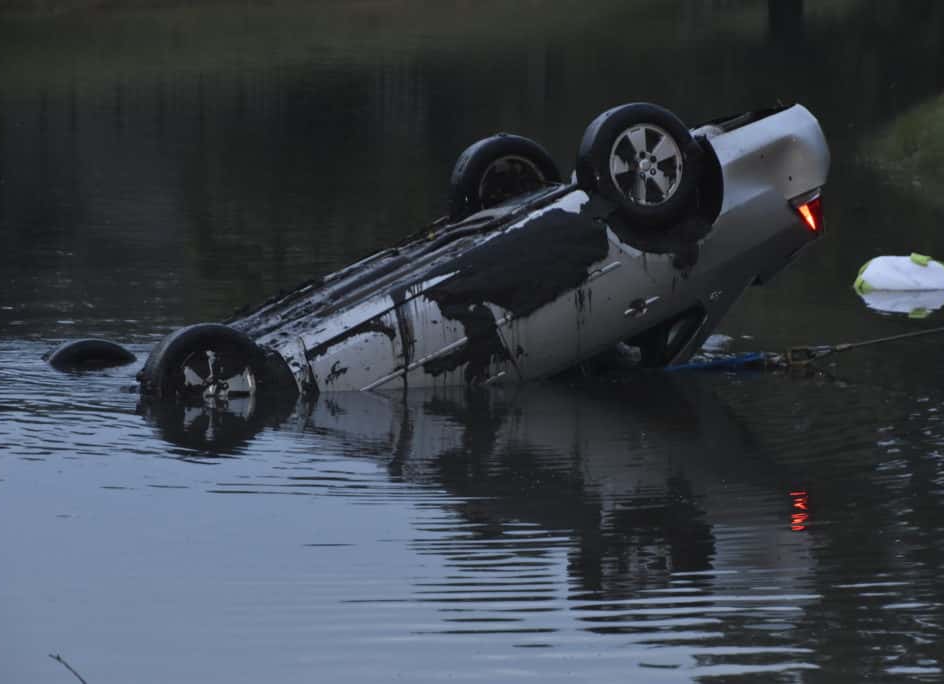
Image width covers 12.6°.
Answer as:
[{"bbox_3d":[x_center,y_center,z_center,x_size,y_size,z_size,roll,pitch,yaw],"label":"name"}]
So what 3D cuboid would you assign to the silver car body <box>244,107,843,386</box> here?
[{"bbox_3d":[-0.310,0.075,23.300,5.050,1.380,1.850,-28,9,-25],"label":"silver car body"}]

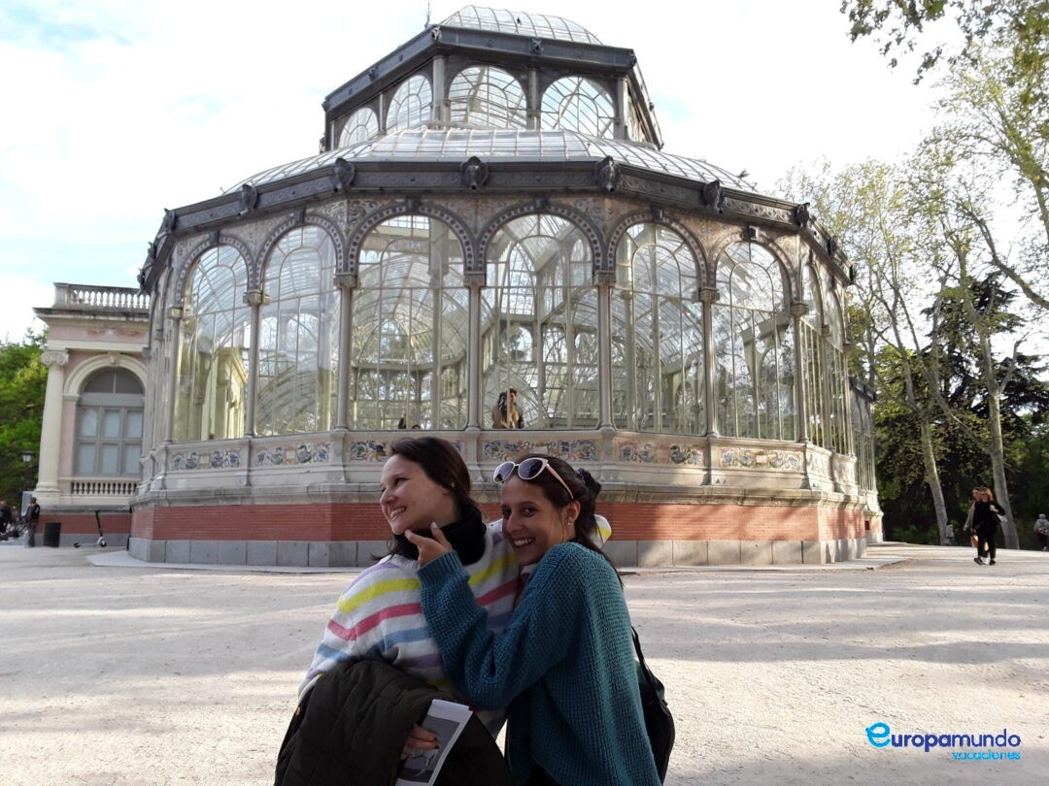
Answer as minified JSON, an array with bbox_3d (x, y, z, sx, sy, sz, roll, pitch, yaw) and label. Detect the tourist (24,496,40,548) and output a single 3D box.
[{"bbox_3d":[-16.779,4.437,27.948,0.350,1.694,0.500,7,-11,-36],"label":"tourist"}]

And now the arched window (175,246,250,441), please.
[{"bbox_3d":[-7.334,-1.222,19.263,2.475,4.661,0.250,-5,-10,30],"label":"arched window"}]

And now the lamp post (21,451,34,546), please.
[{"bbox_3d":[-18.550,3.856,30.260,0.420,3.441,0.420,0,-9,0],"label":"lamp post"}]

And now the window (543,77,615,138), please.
[{"bbox_3d":[1.512,-8.030,23.135,2.284,1.962,0.250,2,-9,-14],"label":"window"}]

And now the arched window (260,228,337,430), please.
[{"bbox_3d":[-4.671,-1.312,16.857,2.245,4.309,0.300,-5,-11,30],"label":"arched window"}]

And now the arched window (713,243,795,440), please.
[{"bbox_3d":[5.035,-1.146,17.842,2.245,4.309,0.300,5,-10,-27],"label":"arched window"}]

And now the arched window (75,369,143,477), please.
[{"bbox_3d":[-14.747,1.033,29.114,2.255,3.850,0.250,2,-9,-13],"label":"arched window"}]

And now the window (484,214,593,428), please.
[{"bbox_3d":[0.311,-1.427,16.114,2.245,4.309,0.300,0,-9,1],"label":"window"}]

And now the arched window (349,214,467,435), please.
[{"bbox_3d":[-2.268,-1.419,16.180,2.245,4.309,0.300,0,-9,1],"label":"arched window"}]

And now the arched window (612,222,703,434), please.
[{"bbox_3d":[2.929,-1.452,17.663,2.475,4.661,0.250,5,-10,-27],"label":"arched window"}]

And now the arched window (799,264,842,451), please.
[{"bbox_3d":[7.335,-0.989,20.692,0.250,4.661,2.475,-6,-10,33],"label":"arched window"}]

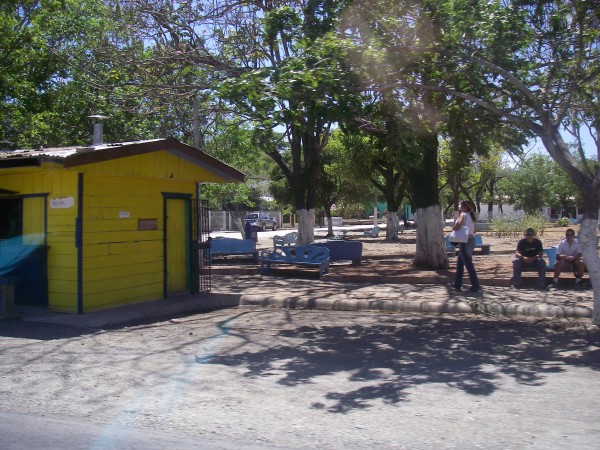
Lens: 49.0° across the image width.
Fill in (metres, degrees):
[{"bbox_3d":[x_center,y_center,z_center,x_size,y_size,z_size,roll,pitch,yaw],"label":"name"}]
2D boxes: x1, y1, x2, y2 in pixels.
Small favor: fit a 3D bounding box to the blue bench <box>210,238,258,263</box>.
[{"bbox_3d":[-1.820,0.700,17.650,1.500,0.680,0.550,0,1,6],"label":"blue bench"}]

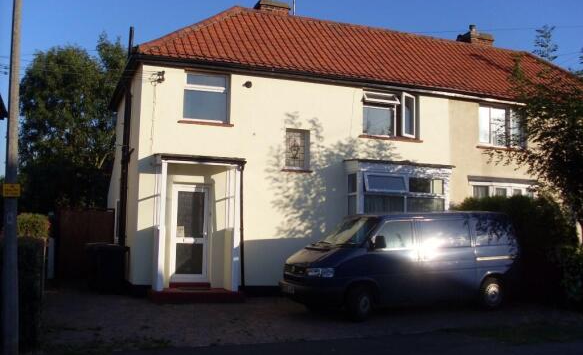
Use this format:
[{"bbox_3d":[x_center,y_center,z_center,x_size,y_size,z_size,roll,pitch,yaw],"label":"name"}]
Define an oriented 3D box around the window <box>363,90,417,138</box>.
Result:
[{"bbox_3d":[2.426,-1.514,15.537,1.528,1.122,0.220,3,-6,-20],"label":"window"}]

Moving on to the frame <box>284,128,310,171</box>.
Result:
[{"bbox_3d":[0.130,-0.647,14.651,0.619,0.875,0.140,3,-6,-20],"label":"frame"}]

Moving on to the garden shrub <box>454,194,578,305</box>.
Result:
[{"bbox_3d":[5.028,1.620,14.300,2.400,2.500,2.300,3,-6,-20],"label":"garden shrub"}]

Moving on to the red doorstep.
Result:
[{"bbox_3d":[-1.983,2.386,12.876,1.833,0.197,1.182,3,-6,-20],"label":"red doorstep"}]

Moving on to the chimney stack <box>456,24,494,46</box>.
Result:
[{"bbox_3d":[5.737,-4.215,20.122,0.887,0.808,0.788,3,-6,-20],"label":"chimney stack"}]

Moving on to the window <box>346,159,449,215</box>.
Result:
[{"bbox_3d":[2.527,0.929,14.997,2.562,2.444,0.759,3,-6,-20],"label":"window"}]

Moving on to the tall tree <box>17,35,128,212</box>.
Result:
[{"bbox_3d":[-8.817,-1.016,26.000,4.800,9.300,4.800,3,-6,-20],"label":"tall tree"}]

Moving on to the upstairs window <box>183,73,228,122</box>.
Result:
[{"bbox_3d":[-1.853,-1.741,14.008,1.063,1.129,0.140,3,-6,-20],"label":"upstairs window"}]

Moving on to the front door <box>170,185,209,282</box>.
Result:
[{"bbox_3d":[-2.146,1.177,13.597,0.855,2.081,0.100,3,-6,-20],"label":"front door"}]

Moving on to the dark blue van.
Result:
[{"bbox_3d":[2.130,1.620,12.360,4.720,1.940,1.870,4,-6,-26],"label":"dark blue van"}]

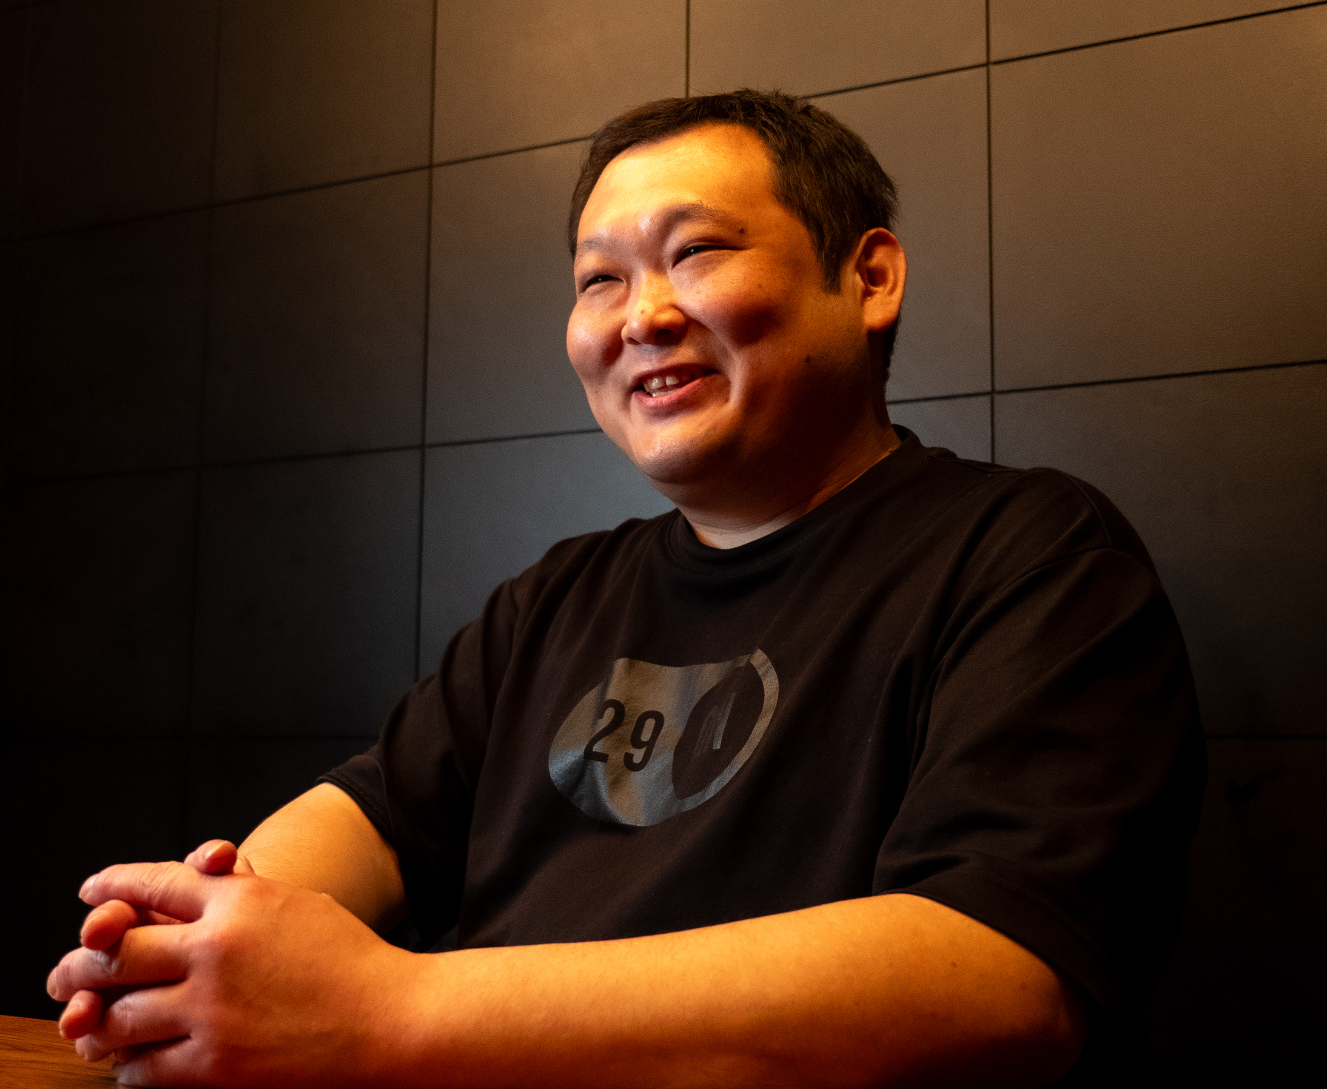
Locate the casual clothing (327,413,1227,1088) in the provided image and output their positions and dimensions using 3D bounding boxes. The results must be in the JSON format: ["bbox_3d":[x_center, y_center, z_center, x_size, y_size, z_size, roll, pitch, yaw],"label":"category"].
[{"bbox_3d":[0.078,0.195,1.150,0.540,0.560,0.360,-4,-8,37],"label":"casual clothing"}]

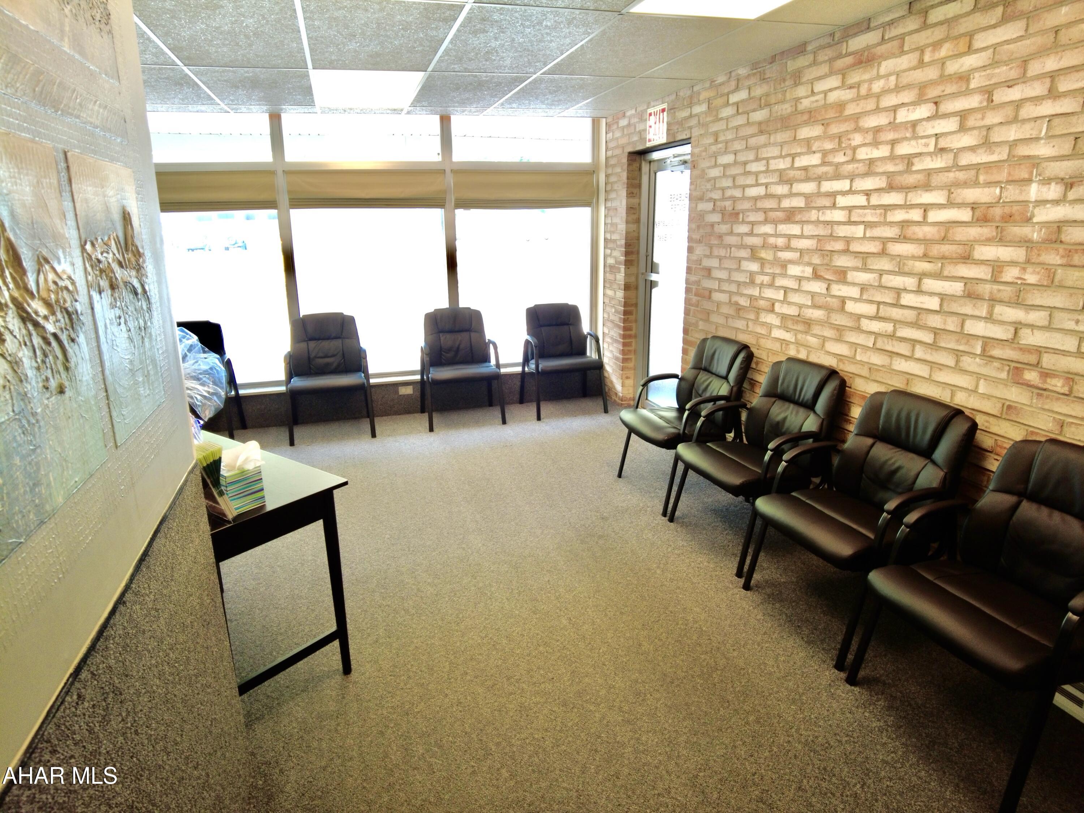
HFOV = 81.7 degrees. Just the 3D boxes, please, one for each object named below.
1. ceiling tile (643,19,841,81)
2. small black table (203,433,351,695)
[{"bbox_3d":[0.944,-1.831,3.259,0.458,0.020,1.197,-7,18,-16],"label":"ceiling tile"},{"bbox_3d":[-1.324,0.601,2.503,1.200,0.762,0.540,12,21,36],"label":"small black table"}]

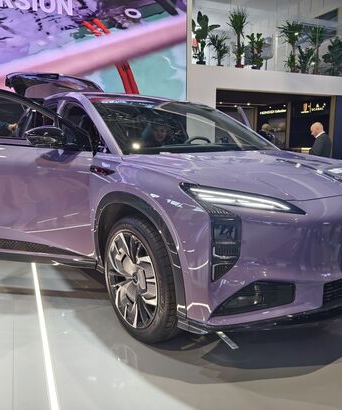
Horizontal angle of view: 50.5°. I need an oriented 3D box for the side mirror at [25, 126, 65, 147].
[{"bbox_3d":[-0.779,-0.430,2.279,0.180,0.130,0.220,2,10,12],"label":"side mirror"}]

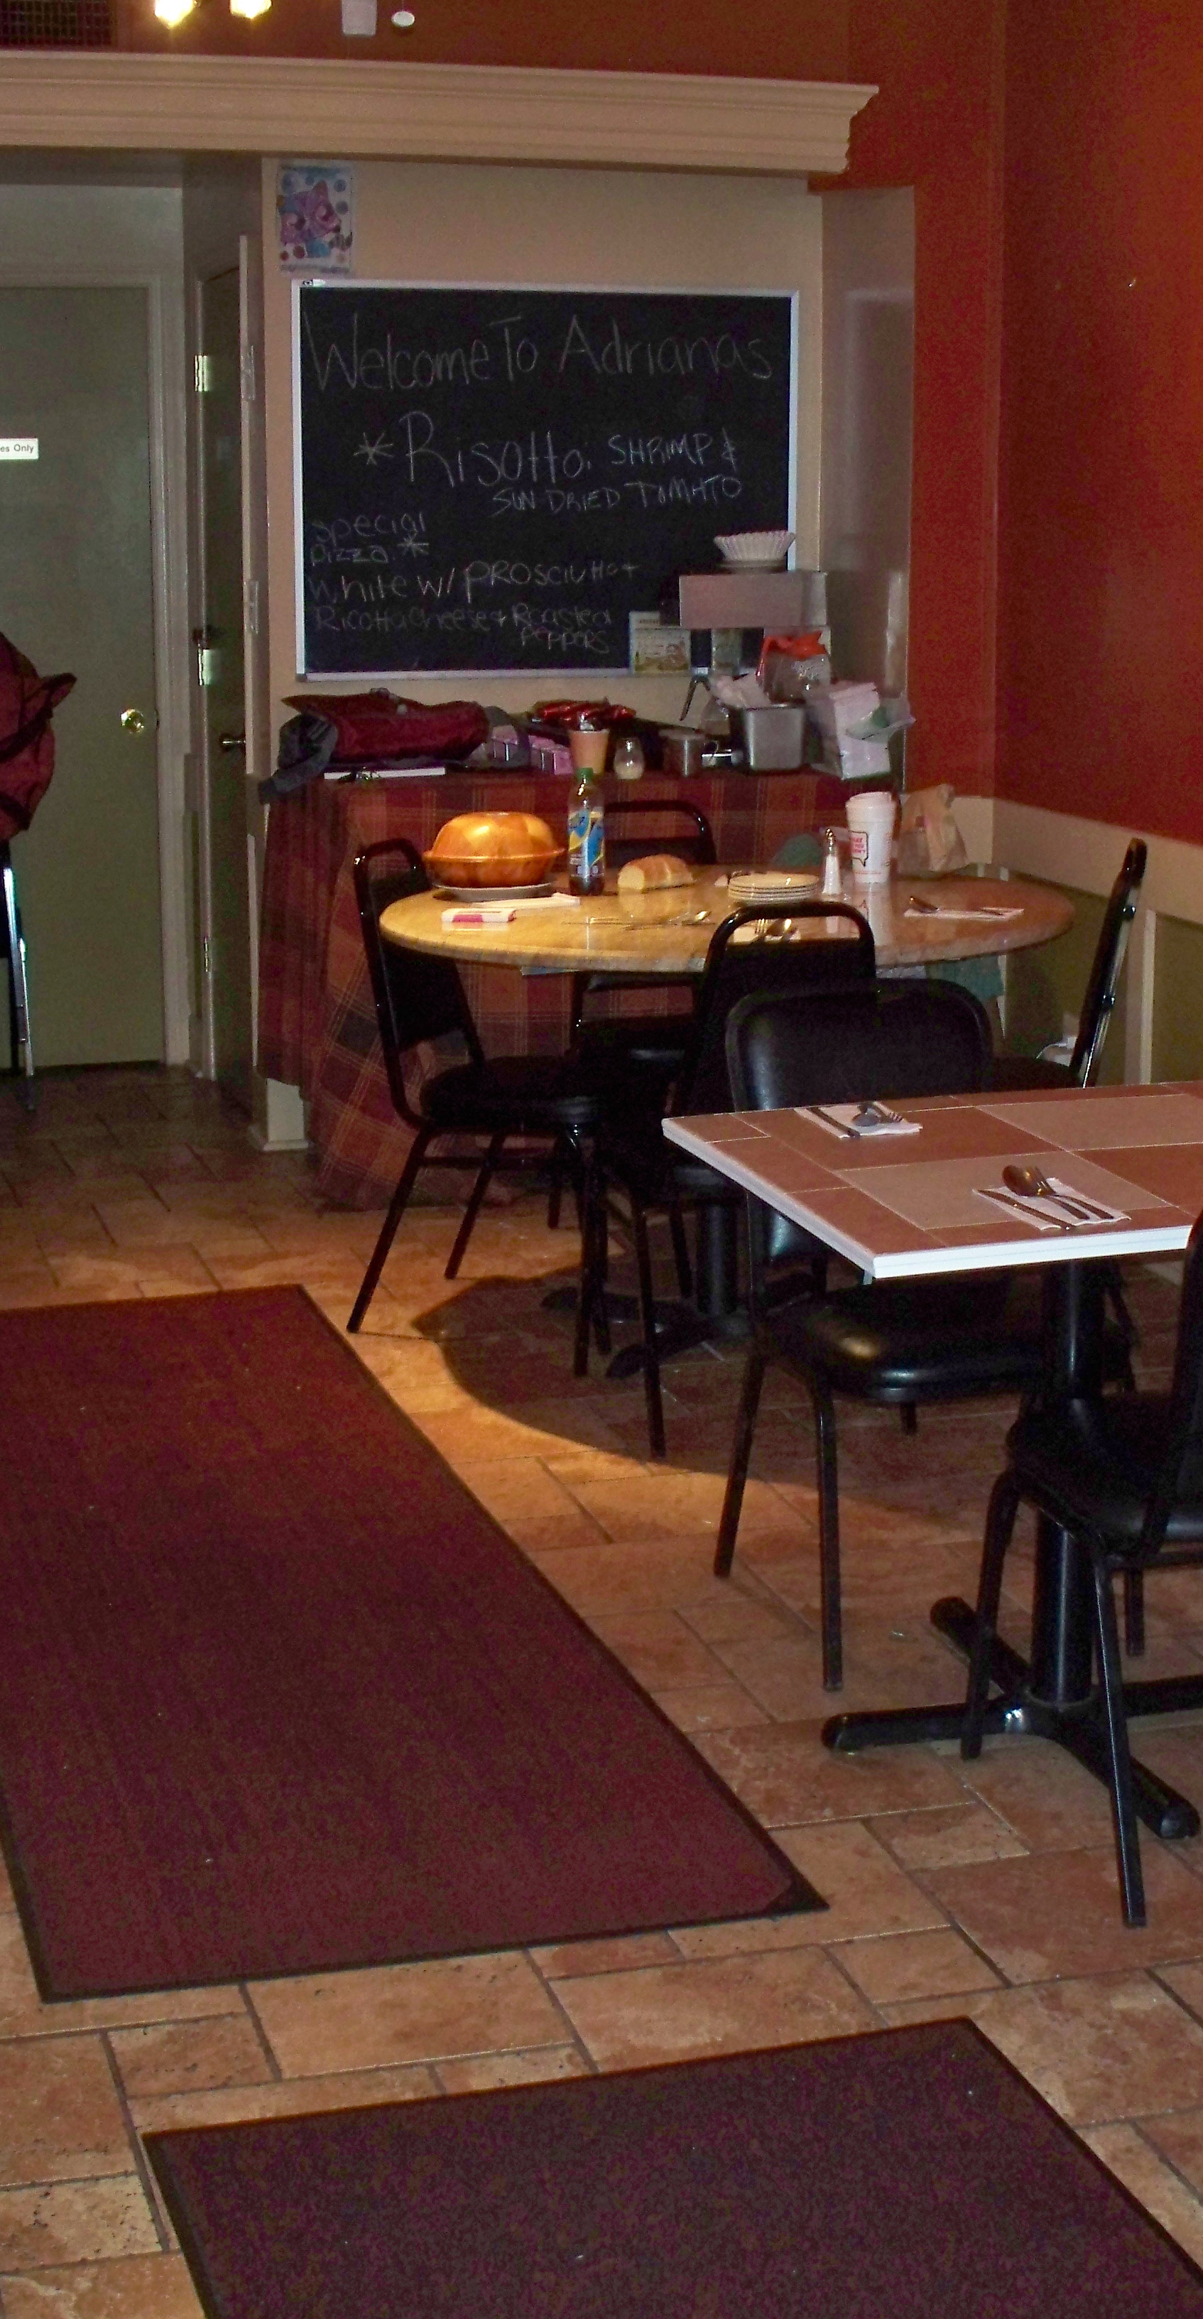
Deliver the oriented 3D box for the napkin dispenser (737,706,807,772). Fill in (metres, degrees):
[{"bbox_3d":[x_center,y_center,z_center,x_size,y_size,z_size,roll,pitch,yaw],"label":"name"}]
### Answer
[{"bbox_3d":[0.394,-0.990,7.352,0.150,0.145,0.140,-2,12,-12],"label":"napkin dispenser"}]

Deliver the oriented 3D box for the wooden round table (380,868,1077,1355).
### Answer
[{"bbox_3d":[0.230,-0.090,5.899,1.270,0.760,1.270,0,12,0],"label":"wooden round table"}]

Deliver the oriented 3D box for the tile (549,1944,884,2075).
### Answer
[{"bbox_3d":[0.136,0.916,3.295,0.315,0.012,0.302,-3,12,-15],"label":"tile"}]

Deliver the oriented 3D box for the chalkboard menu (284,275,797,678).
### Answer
[{"bbox_3d":[-0.116,-1.615,7.477,1.230,0.922,0.020,-3,12,-16],"label":"chalkboard menu"}]

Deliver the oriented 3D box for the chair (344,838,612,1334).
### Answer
[{"bbox_3d":[-0.133,-0.139,5.818,0.540,0.885,0.450,4,12,18],"label":"chair"}]

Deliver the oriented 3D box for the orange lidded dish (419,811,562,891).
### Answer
[{"bbox_3d":[-0.220,-0.647,6.538,0.255,0.140,0.250,0,12,0],"label":"orange lidded dish"}]

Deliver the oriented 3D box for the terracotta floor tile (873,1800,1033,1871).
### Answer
[{"bbox_3d":[0.398,0.785,3.599,0.146,0.010,0.146,-3,12,-16],"label":"terracotta floor tile"}]

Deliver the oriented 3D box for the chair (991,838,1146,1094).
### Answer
[{"bbox_3d":[0.809,-0.174,6.208,0.540,0.920,0.460,1,12,5],"label":"chair"}]

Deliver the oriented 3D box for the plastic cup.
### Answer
[{"bbox_3d":[0.573,-0.676,6.604,0.100,0.182,0.100,0,12,0],"label":"plastic cup"}]

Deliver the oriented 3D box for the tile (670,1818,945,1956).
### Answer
[{"bbox_3d":[0.206,0.850,3.632,0.315,0.012,0.302,-3,12,-15],"label":"tile"}]

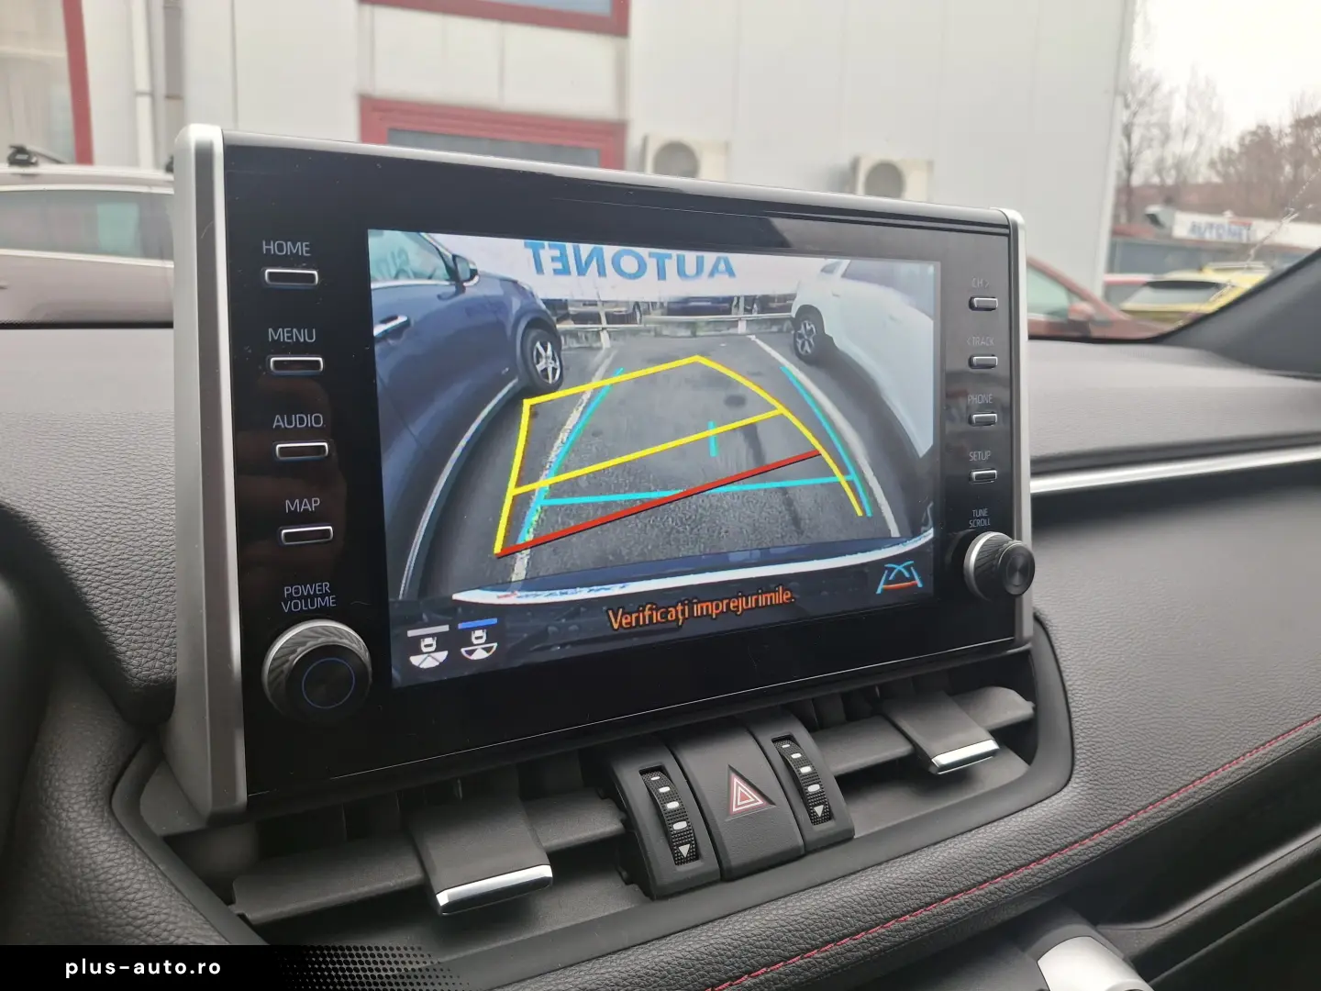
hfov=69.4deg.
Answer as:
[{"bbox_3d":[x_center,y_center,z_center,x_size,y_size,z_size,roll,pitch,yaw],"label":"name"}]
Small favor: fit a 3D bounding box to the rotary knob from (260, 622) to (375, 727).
[{"bbox_3d":[-0.072,0.039,0.203,0.023,0.023,0.013,-5,6,-30],"label":"rotary knob"}]

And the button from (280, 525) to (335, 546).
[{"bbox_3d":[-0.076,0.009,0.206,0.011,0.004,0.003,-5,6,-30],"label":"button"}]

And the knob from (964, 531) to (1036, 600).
[{"bbox_3d":[0.110,0.023,0.308,0.023,0.023,0.013,-5,6,-30],"label":"knob"}]

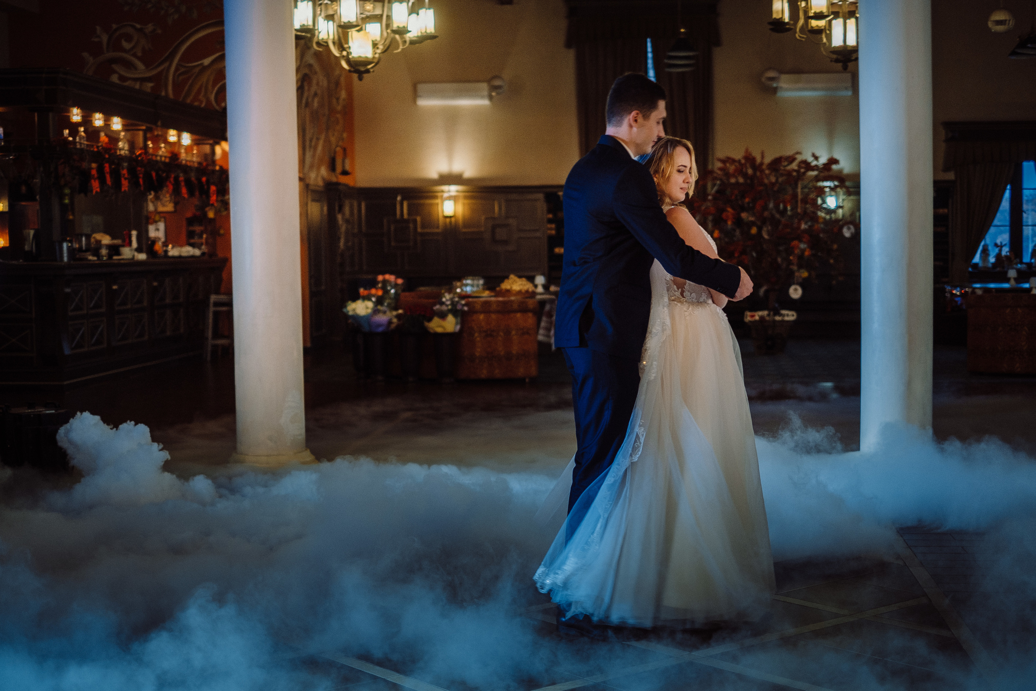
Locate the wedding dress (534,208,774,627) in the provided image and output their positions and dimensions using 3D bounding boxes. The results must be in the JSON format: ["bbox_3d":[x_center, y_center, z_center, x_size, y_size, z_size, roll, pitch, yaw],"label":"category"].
[{"bbox_3d":[0.469,0.235,5.250,0.780,1.310,0.760,-2,4,-18],"label":"wedding dress"}]

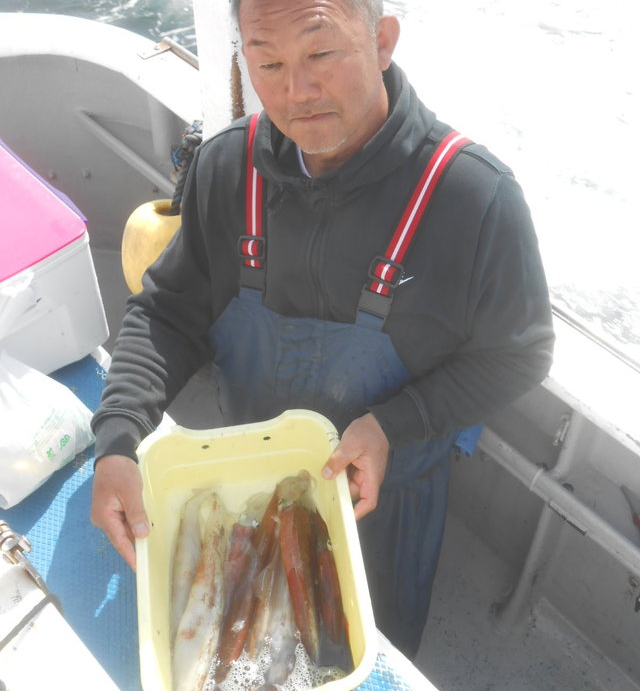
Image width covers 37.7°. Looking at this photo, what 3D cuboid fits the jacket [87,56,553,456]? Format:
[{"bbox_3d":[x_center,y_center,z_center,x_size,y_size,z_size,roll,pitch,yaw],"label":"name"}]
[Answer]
[{"bbox_3d":[0.031,-0.028,1.295,0.580,0.630,0.510,11,36,15],"label":"jacket"}]

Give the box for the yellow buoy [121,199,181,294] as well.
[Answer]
[{"bbox_3d":[-0.449,-0.262,2.850,0.300,0.370,0.300,0,35,0],"label":"yellow buoy"}]

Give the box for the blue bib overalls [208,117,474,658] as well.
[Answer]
[{"bbox_3d":[0.050,0.225,1.684,0.430,1.320,0.330,11,36,15],"label":"blue bib overalls"}]

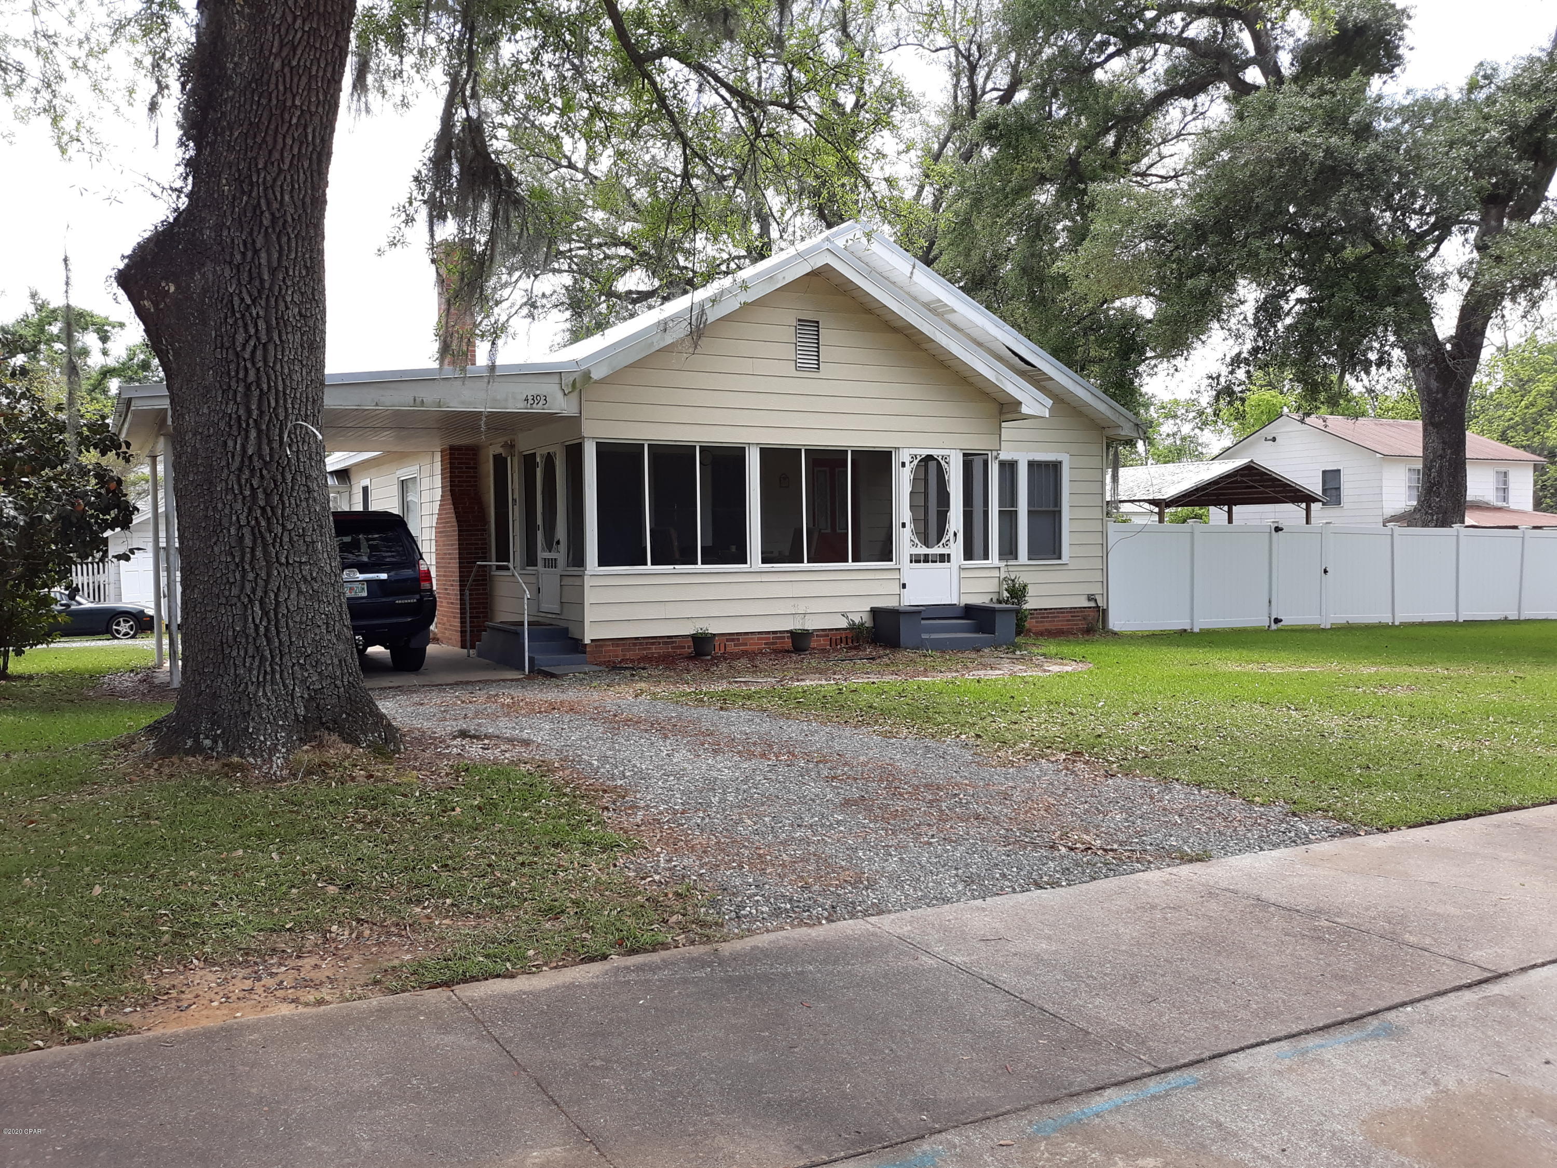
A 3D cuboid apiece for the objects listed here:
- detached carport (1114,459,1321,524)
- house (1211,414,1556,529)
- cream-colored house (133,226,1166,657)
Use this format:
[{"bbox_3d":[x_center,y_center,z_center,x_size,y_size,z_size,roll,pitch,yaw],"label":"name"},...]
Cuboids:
[{"bbox_3d":[8.951,-1.036,29.155,5.299,3.350,4.832,-2,2,-31],"label":"detached carport"},{"bbox_3d":[27.182,-4.013,56.989,10.700,7.350,11.600,-1,2,-26],"label":"house"},{"bbox_3d":[-3.316,-2.216,21.817,14.800,6.050,15.700,-2,2,-29],"label":"cream-colored house"}]

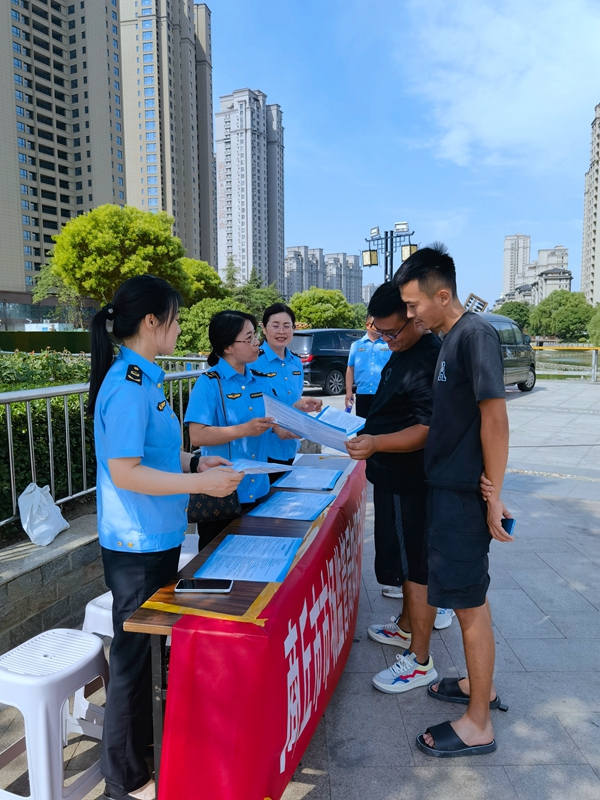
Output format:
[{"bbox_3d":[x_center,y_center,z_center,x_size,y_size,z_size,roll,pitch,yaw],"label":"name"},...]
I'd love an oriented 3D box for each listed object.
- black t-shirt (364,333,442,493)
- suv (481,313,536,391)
[{"bbox_3d":[0.477,0.048,2.600,0.340,0.650,0.480,-2,7,-14],"label":"black t-shirt"},{"bbox_3d":[3.677,-1.065,14.203,1.840,1.850,4.800,5,9,41],"label":"suv"}]

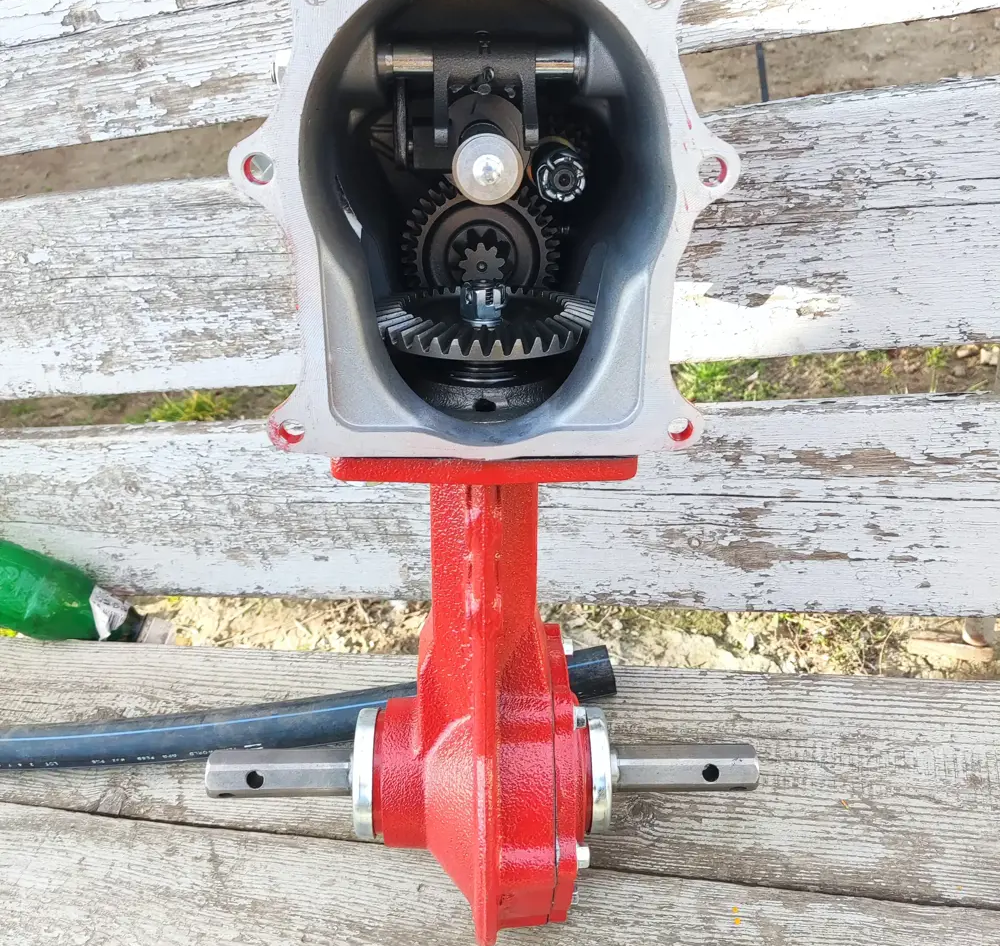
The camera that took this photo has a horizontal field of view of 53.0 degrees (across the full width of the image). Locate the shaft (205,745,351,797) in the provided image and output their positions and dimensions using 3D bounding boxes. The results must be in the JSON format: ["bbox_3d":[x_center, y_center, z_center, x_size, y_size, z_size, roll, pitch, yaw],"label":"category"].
[{"bbox_3d":[-0.123,0.167,0.557,0.081,0.025,0.025,0,23,-2],"label":"shaft"}]

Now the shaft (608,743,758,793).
[{"bbox_3d":[0.105,0.166,0.563,0.083,0.025,0.025,0,23,-2],"label":"shaft"}]

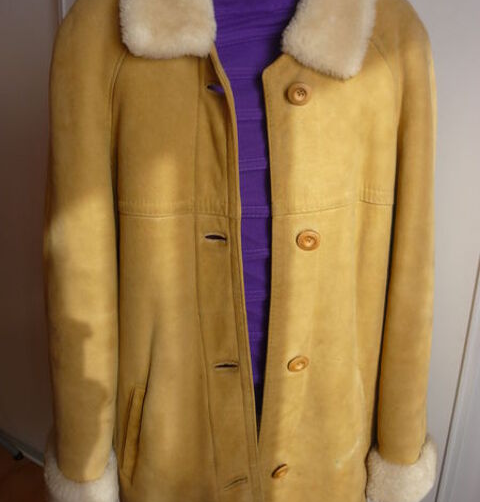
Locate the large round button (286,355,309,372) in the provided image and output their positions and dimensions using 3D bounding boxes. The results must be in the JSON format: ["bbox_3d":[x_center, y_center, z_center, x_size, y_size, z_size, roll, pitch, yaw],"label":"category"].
[{"bbox_3d":[0.079,0.153,0.825,0.029,0.029,0.007,-4,34,-14],"label":"large round button"}]

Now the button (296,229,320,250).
[{"bbox_3d":[0.087,-0.013,0.774,0.029,0.029,0.007,0,29,-4],"label":"button"}]

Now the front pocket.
[{"bbox_3d":[-0.163,0.277,0.932,0.029,0.172,0.012,24,28,23],"label":"front pocket"}]

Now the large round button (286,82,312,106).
[{"bbox_3d":[0.074,-0.191,0.745,0.029,0.029,0.007,-1,21,-6],"label":"large round button"}]

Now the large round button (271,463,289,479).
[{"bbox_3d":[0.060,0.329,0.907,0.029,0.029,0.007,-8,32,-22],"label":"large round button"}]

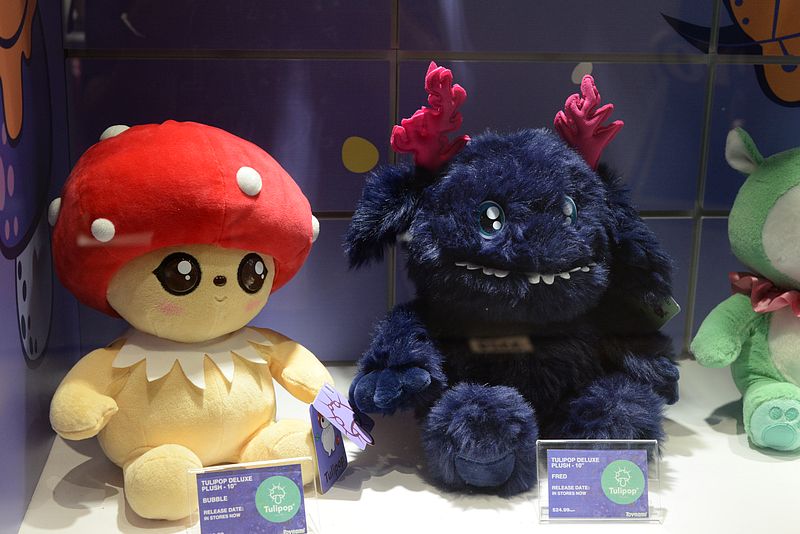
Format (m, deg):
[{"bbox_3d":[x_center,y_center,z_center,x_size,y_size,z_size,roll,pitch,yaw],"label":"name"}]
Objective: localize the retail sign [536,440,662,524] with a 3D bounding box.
[{"bbox_3d":[0.135,0.144,0.751,0.082,0.051,0.028,1,13,0],"label":"retail sign"}]

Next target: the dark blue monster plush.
[{"bbox_3d":[0.085,-0.008,0.865,0.262,0.292,0.210,-4,14,-19],"label":"dark blue monster plush"}]

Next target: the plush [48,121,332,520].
[{"bbox_3d":[-0.151,0.019,0.821,0.215,0.252,0.205,-6,15,-28],"label":"plush"}]

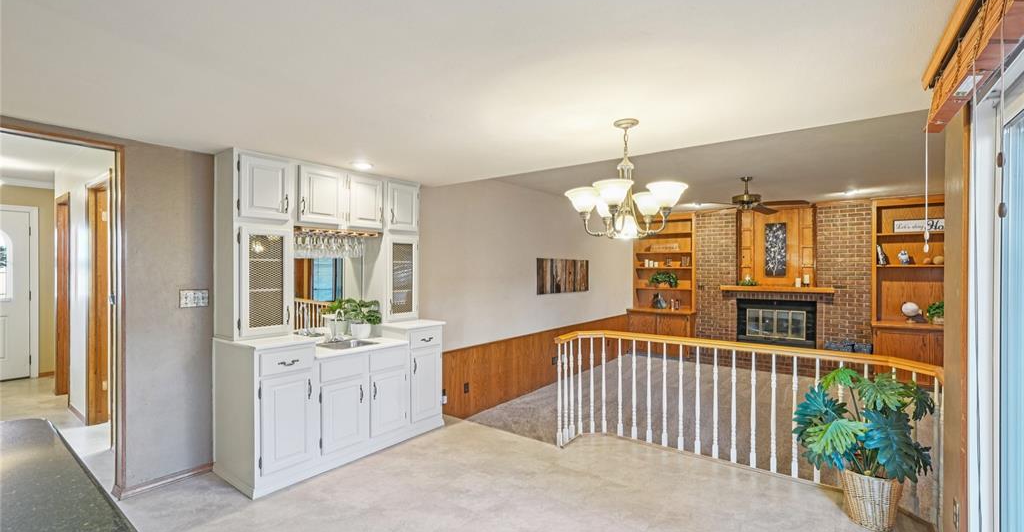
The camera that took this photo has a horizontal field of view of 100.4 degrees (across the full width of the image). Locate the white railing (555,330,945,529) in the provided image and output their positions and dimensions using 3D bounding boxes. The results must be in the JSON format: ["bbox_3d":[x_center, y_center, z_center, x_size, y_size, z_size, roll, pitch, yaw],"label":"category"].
[{"bbox_3d":[1.381,0.956,2.852,2.190,0.860,0.600,0,0,38],"label":"white railing"}]

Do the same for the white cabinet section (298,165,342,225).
[{"bbox_3d":[-1.535,-0.506,3.221,0.344,0.420,0.345,-1,-1,37],"label":"white cabinet section"}]

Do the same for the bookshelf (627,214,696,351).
[{"bbox_3d":[2.918,0.341,8.269,1.190,2.730,0.570,0,0,38],"label":"bookshelf"}]

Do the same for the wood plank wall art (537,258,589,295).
[{"bbox_3d":[0.834,0.159,6.555,0.030,0.510,1.530,0,0,37],"label":"wood plank wall art"}]

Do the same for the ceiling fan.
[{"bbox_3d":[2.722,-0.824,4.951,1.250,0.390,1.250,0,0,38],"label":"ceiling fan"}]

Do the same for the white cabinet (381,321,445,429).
[{"bbox_3d":[-0.954,0.941,3.748,0.645,0.888,0.410,0,0,38],"label":"white cabinet"}]

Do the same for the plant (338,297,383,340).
[{"bbox_3d":[-1.228,0.429,3.479,0.290,0.320,0.310,0,0,0],"label":"plant"}]

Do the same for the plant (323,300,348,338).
[{"bbox_3d":[-1.441,0.429,3.499,0.220,0.320,0.230,0,0,38],"label":"plant"}]

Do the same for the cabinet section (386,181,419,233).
[{"bbox_3d":[-1.082,-0.508,3.818,0.344,0.430,0.365,-1,-1,37],"label":"cabinet section"}]

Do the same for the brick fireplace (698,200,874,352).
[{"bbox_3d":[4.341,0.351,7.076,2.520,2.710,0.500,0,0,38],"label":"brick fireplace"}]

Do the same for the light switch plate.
[{"bbox_3d":[-2.093,0.214,2.813,0.010,0.118,0.162,0,0,38],"label":"light switch plate"}]

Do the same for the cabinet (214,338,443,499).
[{"bbox_3d":[-1.301,0.937,3.302,0.645,0.893,1.530,0,0,38],"label":"cabinet"}]

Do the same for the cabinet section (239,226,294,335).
[{"bbox_3d":[-1.758,0.112,2.918,0.344,0.720,0.350,-1,-1,37],"label":"cabinet section"}]

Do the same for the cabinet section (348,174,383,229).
[{"bbox_3d":[-1.306,-0.504,3.523,0.344,0.420,0.325,-1,-1,37],"label":"cabinet section"}]

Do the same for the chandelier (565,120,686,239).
[{"bbox_3d":[0.615,-0.456,2.281,0.630,0.615,0.630,0,0,38],"label":"chandelier"}]

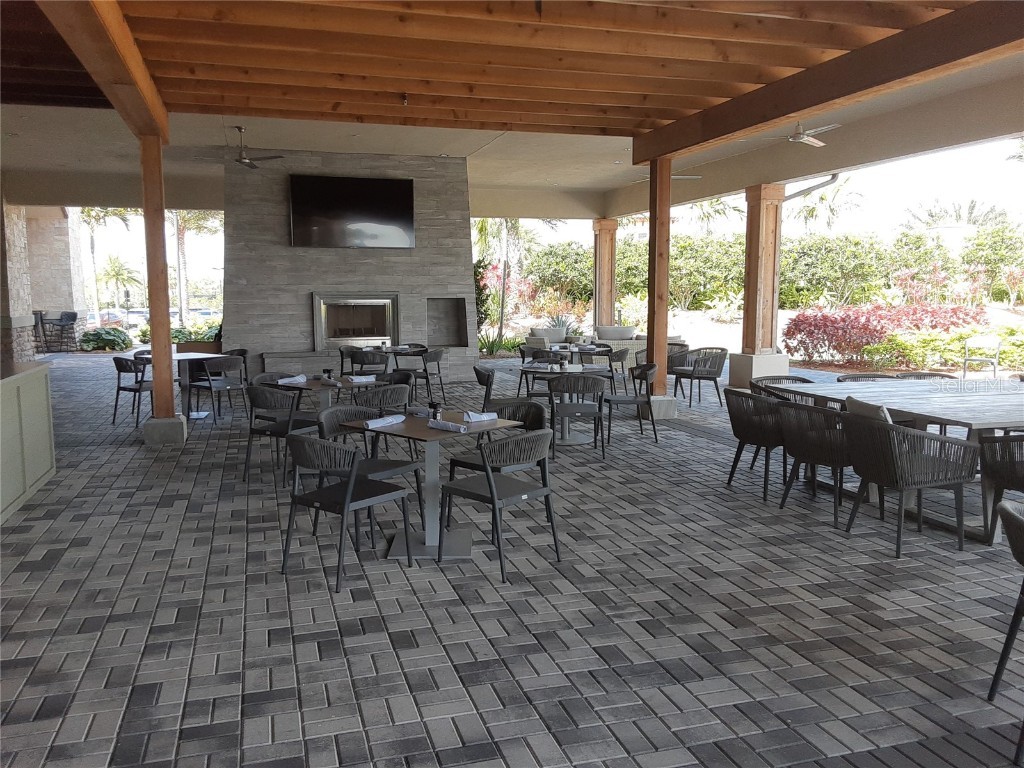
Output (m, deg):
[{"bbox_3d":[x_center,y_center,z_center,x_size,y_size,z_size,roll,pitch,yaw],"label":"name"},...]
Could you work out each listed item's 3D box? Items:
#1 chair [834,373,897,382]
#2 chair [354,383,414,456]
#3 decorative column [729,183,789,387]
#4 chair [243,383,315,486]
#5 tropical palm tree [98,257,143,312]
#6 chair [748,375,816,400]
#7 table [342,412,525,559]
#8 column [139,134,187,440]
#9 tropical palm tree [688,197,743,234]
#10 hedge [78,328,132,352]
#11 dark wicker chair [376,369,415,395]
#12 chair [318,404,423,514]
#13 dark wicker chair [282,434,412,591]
[{"bbox_3d":[3.328,0.329,7.109,0.610,0.785,0.610,-2,7,-18],"label":"chair"},{"bbox_3d":[-1.138,0.385,6.592,0.550,0.785,0.530,5,8,40],"label":"chair"},{"bbox_3d":[4.049,-1.554,12.943,0.655,3.210,0.660,-2,7,-18],"label":"decorative column"},{"bbox_3d":[-1.827,0.393,6.537,0.520,0.765,0.540,4,8,34],"label":"chair"},{"bbox_3d":[-31.902,-8.016,65.000,3.800,4.800,3.800,0,6,0],"label":"tropical palm tree"},{"bbox_3d":[2.448,0.364,6.943,0.600,0.790,0.600,-3,7,-29],"label":"chair"},{"bbox_3d":[-0.461,0.607,4.741,0.780,0.745,0.760,6,9,42],"label":"table"},{"bbox_3d":[-3.561,-0.932,8.129,0.390,3.050,0.390,-2,7,-18],"label":"column"},{"bbox_3d":[8.502,-5.449,33.552,3.400,6.400,3.400,-2,7,-18],"label":"tropical palm tree"},{"bbox_3d":[-10.686,-1.195,21.144,1.250,0.630,1.100,-2,7,-18],"label":"hedge"},{"bbox_3d":[-1.263,0.315,7.229,0.530,0.765,0.540,6,9,42],"label":"dark wicker chair"},{"bbox_3d":[-0.911,0.559,5.065,0.550,0.785,0.530,5,8,35],"label":"chair"},{"bbox_3d":[-0.903,0.642,4.379,0.520,0.780,0.530,6,8,39],"label":"dark wicker chair"}]

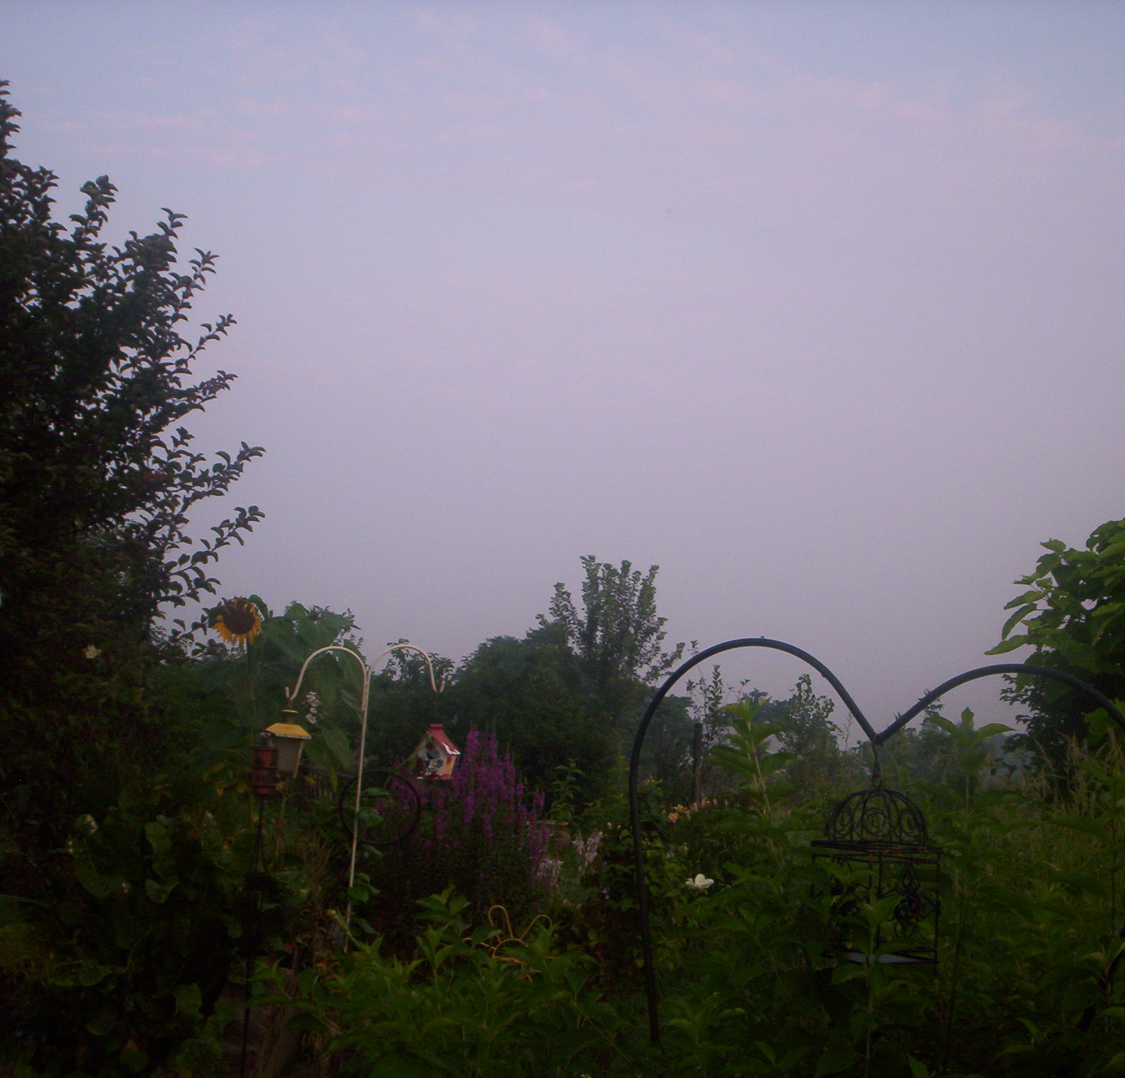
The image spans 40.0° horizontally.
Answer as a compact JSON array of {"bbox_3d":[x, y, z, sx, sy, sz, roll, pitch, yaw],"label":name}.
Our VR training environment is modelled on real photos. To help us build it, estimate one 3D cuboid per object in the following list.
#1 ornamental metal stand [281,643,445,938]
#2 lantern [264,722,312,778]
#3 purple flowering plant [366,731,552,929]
[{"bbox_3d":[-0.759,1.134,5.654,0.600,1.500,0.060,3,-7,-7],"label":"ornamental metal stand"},{"bbox_3d":[-1.012,0.774,5.700,0.155,0.215,0.150,5,-8,-22],"label":"lantern"},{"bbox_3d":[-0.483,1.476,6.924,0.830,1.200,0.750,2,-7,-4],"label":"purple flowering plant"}]

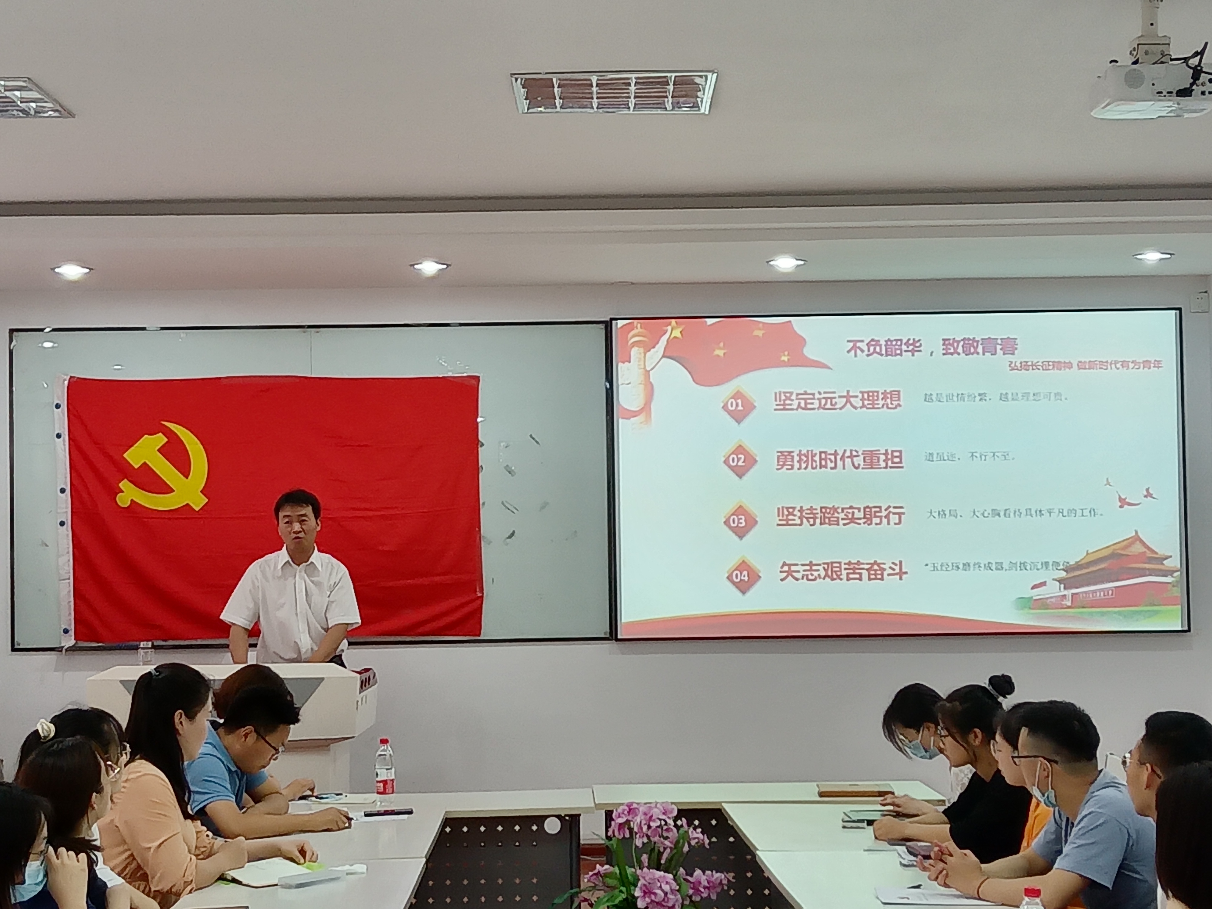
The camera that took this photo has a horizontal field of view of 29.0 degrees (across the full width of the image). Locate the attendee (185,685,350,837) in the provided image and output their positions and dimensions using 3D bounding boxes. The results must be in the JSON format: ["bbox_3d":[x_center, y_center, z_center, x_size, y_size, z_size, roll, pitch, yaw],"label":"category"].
[{"bbox_3d":[-1.088,1.333,7.401,0.600,1.200,0.520,-1,-3,6],"label":"attendee"}]

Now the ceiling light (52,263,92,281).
[{"bbox_3d":[-2.306,-0.783,10.130,0.175,0.060,0.175,-1,-3,0],"label":"ceiling light"}]

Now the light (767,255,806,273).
[{"bbox_3d":[0.791,-0.828,10.256,0.175,0.060,0.175,-1,-3,0],"label":"light"}]

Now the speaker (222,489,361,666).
[{"bbox_3d":[-1.287,0.960,9.624,0.560,1.629,0.400,-1,-3,-1],"label":"speaker"}]

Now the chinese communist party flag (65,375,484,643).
[{"bbox_3d":[-1.541,0.245,10.772,1.930,1.220,0.040,-1,-3,0],"label":"chinese communist party flag"}]

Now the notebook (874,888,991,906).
[{"bbox_3d":[0.811,1.060,5.678,0.290,0.012,0.250,-1,-3,0],"label":"notebook"}]

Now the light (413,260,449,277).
[{"bbox_3d":[-0.764,-0.805,10.201,0.175,0.060,0.175,-1,-3,0],"label":"light"}]

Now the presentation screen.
[{"bbox_3d":[1.353,0.089,10.770,2.635,1.485,0.050,-1,-3,0],"label":"presentation screen"}]

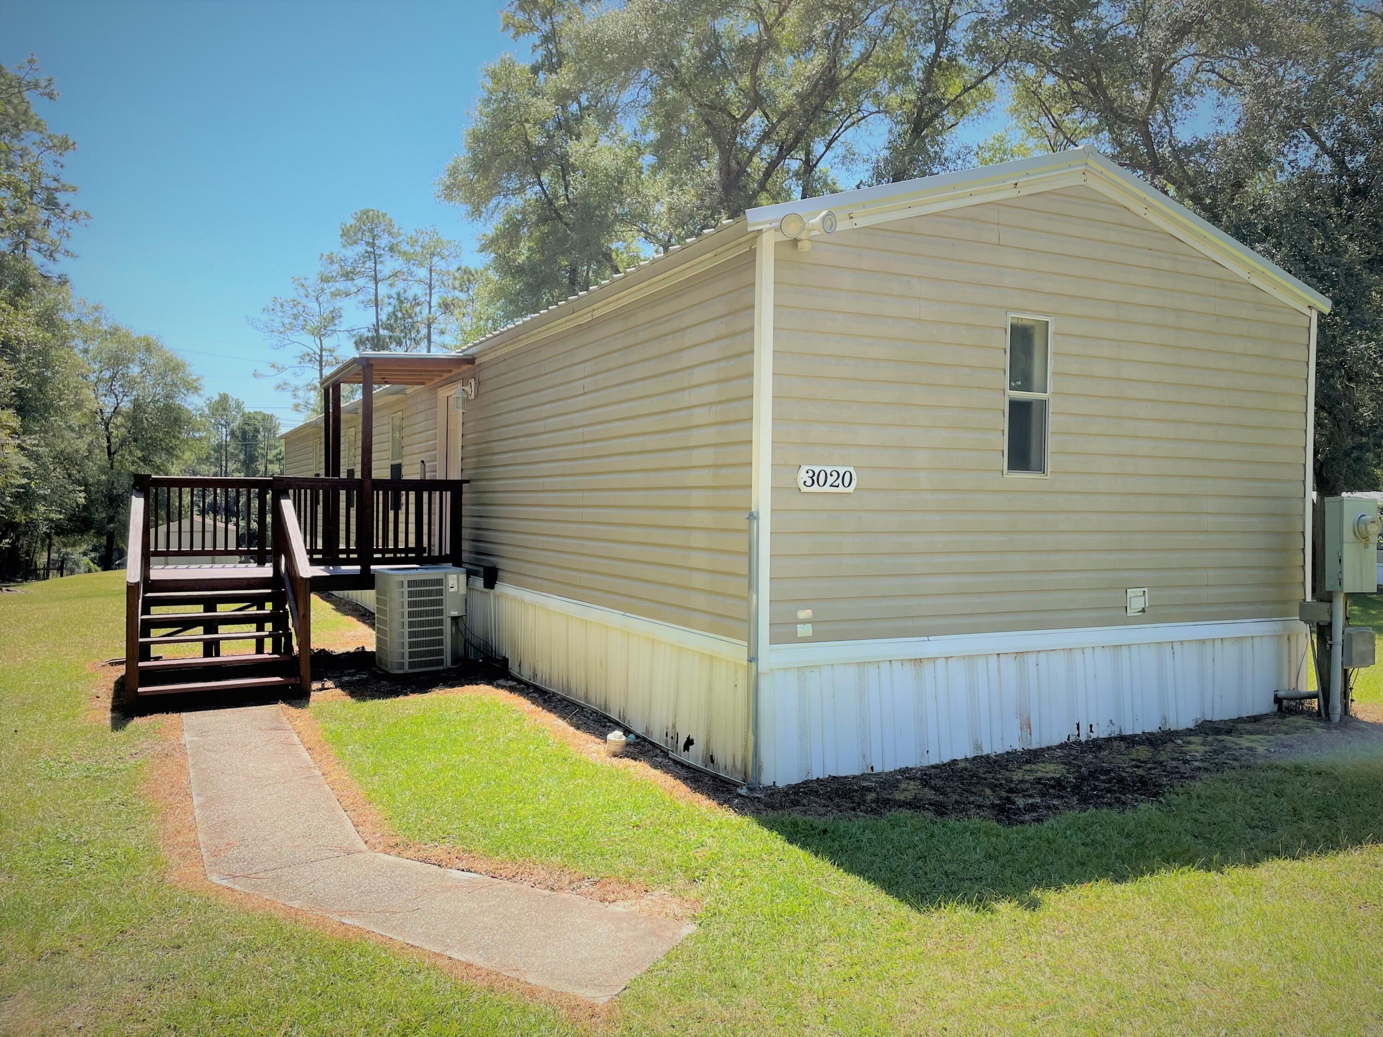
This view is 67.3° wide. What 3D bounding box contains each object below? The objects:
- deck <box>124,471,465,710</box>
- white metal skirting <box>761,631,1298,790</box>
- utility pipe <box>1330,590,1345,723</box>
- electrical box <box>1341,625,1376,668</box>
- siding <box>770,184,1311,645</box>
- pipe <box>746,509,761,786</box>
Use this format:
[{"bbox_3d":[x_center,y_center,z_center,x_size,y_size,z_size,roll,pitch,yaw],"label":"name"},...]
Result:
[{"bbox_3d":[-3.757,0.520,10.253,3.102,1.844,3.915,0,1,-27],"label":"deck"},{"bbox_3d":[2.493,1.114,6.697,4.794,0.689,0.099,0,1,-27],"label":"white metal skirting"},{"bbox_3d":[4.634,0.968,7.474,0.074,0.942,0.074,0,1,-27],"label":"utility pipe"},{"bbox_3d":[4.873,0.950,7.599,0.258,0.307,0.099,0,1,-27],"label":"electrical box"},{"bbox_3d":[2.524,-0.722,6.678,4.694,2.825,0.099,0,1,-27],"label":"siding"},{"bbox_3d":[0.322,0.710,5.604,0.064,1.492,0.064,0,1,-27],"label":"pipe"}]

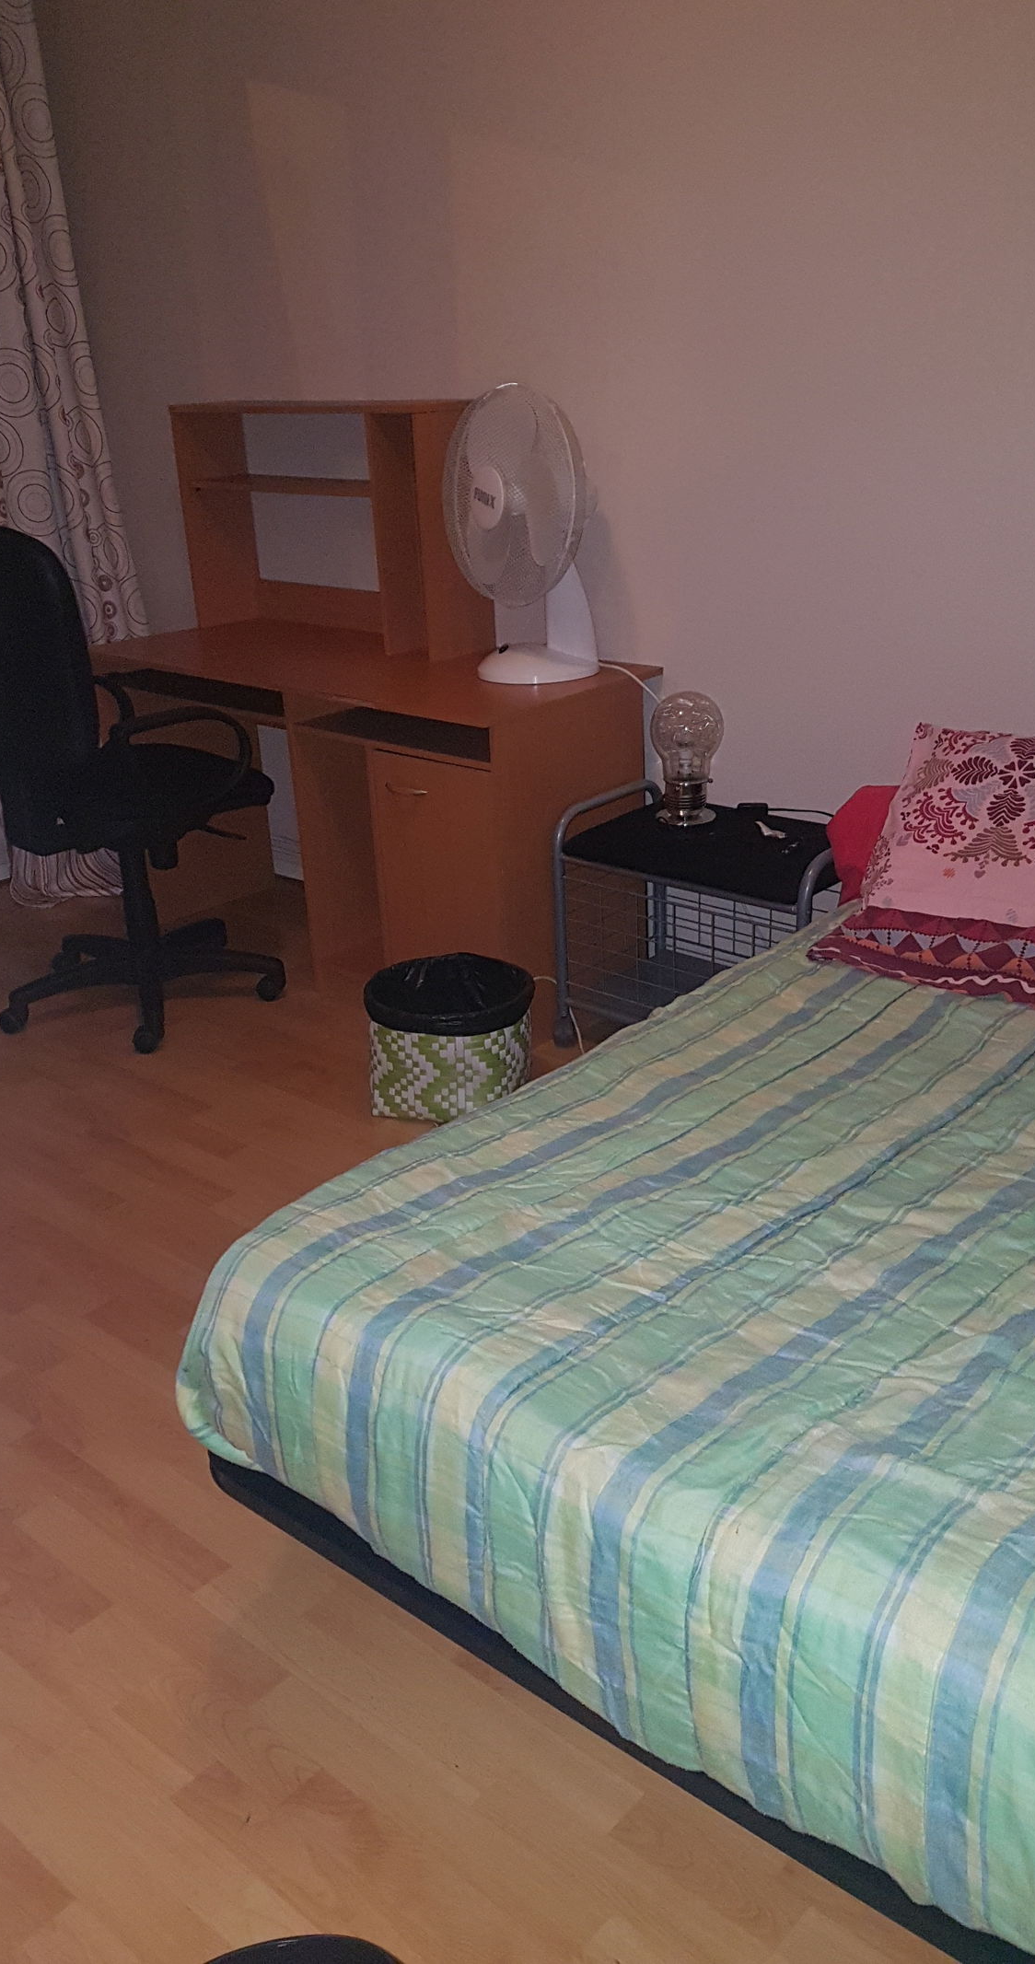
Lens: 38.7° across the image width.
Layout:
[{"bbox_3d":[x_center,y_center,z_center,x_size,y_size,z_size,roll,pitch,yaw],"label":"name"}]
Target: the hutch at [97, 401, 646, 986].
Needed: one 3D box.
[{"bbox_3d":[-0.353,-0.629,3.350,1.335,1.264,0.496,18,31,39],"label":"hutch"}]

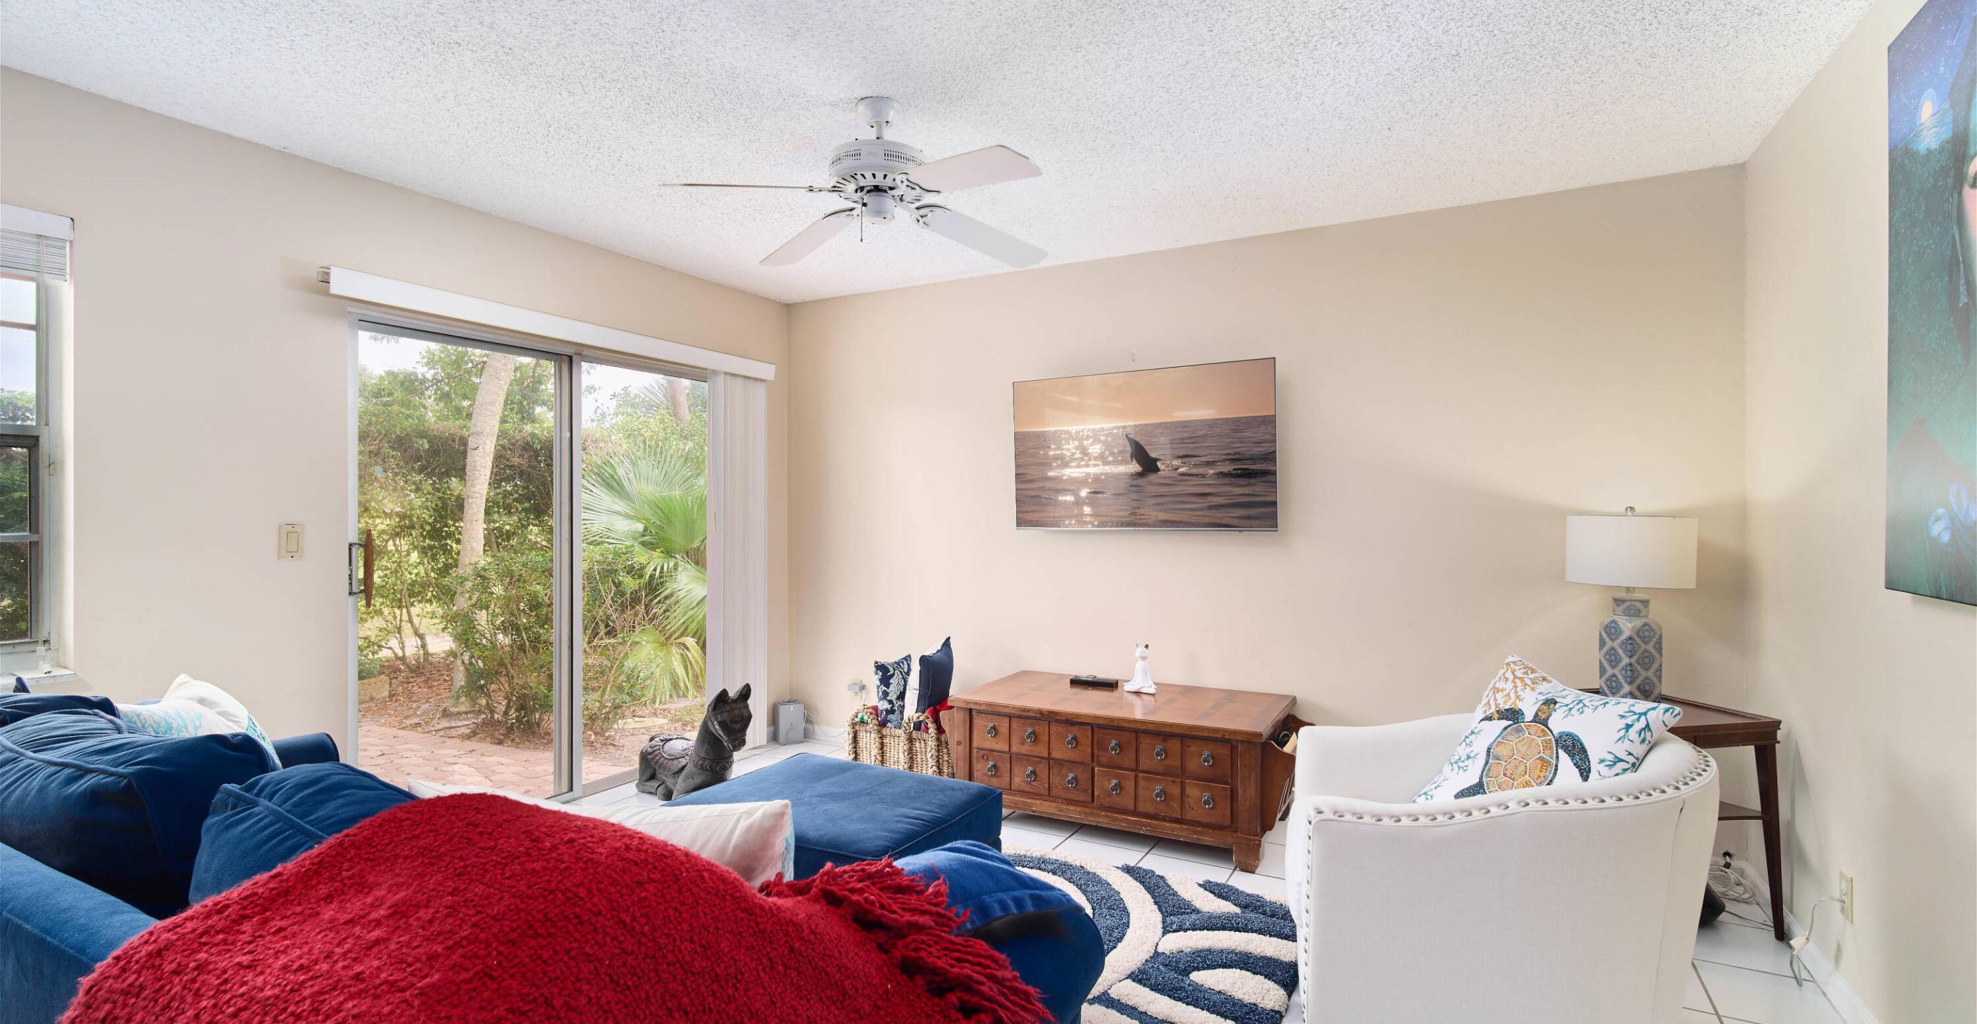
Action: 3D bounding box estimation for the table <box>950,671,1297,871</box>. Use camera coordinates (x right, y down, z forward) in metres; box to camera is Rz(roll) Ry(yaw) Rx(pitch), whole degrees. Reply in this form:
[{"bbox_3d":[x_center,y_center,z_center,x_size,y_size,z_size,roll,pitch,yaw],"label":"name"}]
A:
[{"bbox_3d":[0.571,1.050,3.390,1.300,0.500,0.660,0,0,28],"label":"table"}]

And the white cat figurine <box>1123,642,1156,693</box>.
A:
[{"bbox_3d":[0.669,0.684,3.520,0.145,0.212,0.100,0,0,18],"label":"white cat figurine"}]

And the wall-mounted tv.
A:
[{"bbox_3d":[0.701,-0.285,3.757,1.260,0.735,0.070,0,2,30],"label":"wall-mounted tv"}]

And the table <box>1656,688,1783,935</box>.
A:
[{"bbox_3d":[2.125,0.970,2.635,0.450,0.660,0.500,0,0,-12],"label":"table"}]

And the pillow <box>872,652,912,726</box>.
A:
[{"bbox_3d":[-0.437,0.850,3.680,0.120,0.420,0.370,0,0,22],"label":"pillow"}]

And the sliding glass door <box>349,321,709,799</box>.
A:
[{"bbox_3d":[-1.905,0.290,3.650,0.100,2.020,1.830,0,0,31],"label":"sliding glass door"}]

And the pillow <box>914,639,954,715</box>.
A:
[{"bbox_3d":[-0.255,0.835,3.720,0.120,0.440,0.420,0,0,18],"label":"pillow"}]

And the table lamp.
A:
[{"bbox_3d":[2.147,0.315,2.670,0.345,0.660,0.345,0,0,0],"label":"table lamp"}]

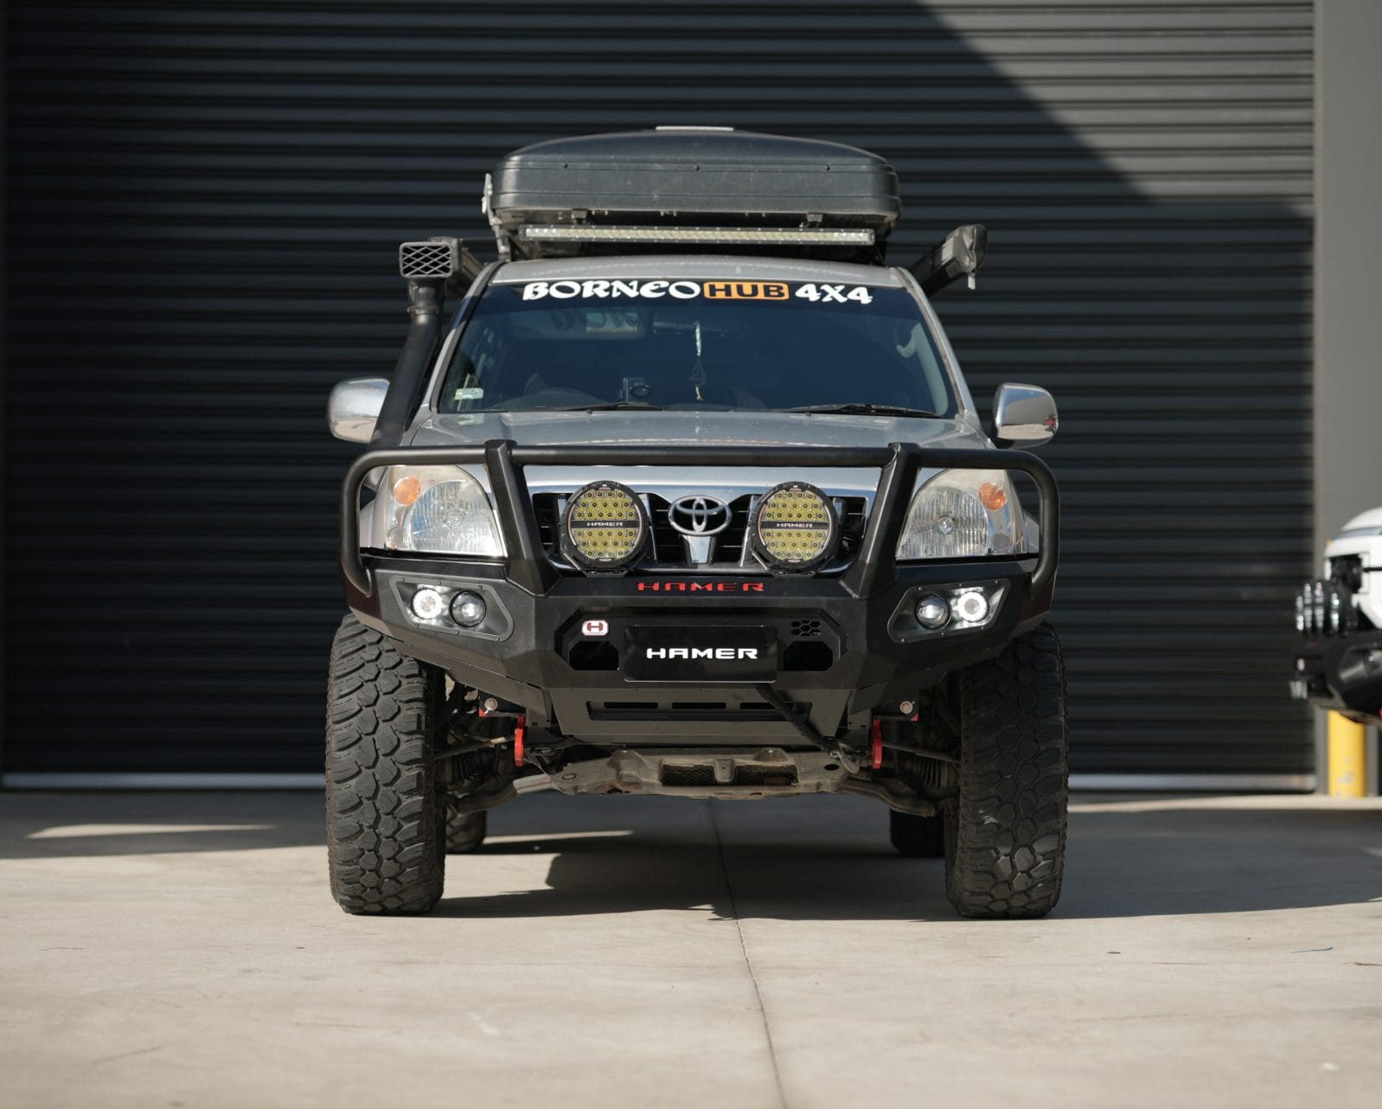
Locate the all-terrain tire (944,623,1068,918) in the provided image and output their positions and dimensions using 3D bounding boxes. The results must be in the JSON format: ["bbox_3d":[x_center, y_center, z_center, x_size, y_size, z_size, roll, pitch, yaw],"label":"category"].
[{"bbox_3d":[0.838,0.554,10.538,0.285,0.820,0.830,0,-1,0],"label":"all-terrain tire"}]

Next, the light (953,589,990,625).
[{"bbox_3d":[0.703,0.132,9.820,0.088,0.088,0.070,0,-1,0],"label":"light"}]

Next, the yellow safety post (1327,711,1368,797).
[{"bbox_3d":[2.971,0.511,17.750,0.168,1.170,0.168,0,-1,0],"label":"yellow safety post"}]

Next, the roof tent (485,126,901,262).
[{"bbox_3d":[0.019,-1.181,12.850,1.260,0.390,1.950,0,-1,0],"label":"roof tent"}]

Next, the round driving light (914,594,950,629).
[{"bbox_3d":[0.601,0.142,9.750,0.090,0.090,0.070,0,-1,0],"label":"round driving light"}]

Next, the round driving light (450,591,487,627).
[{"bbox_3d":[-0.553,0.135,9.750,0.090,0.090,0.070,0,-1,0],"label":"round driving light"}]

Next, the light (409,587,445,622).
[{"bbox_3d":[-0.659,0.125,9.820,0.088,0.088,0.070,0,-1,0],"label":"light"}]

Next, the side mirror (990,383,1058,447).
[{"bbox_3d":[0.956,-0.401,11.270,0.200,0.185,0.150,0,-1,0],"label":"side mirror"}]

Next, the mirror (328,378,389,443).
[{"bbox_3d":[-0.945,-0.414,11.270,0.200,0.185,0.150,0,-1,0],"label":"mirror"}]

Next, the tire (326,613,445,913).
[{"bbox_3d":[-0.806,0.547,10.518,0.285,0.820,0.830,0,-1,0],"label":"tire"}]

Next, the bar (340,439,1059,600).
[{"bbox_3d":[0.021,-0.087,9.780,1.810,0.400,0.400,0,-1,0],"label":"bar"}]

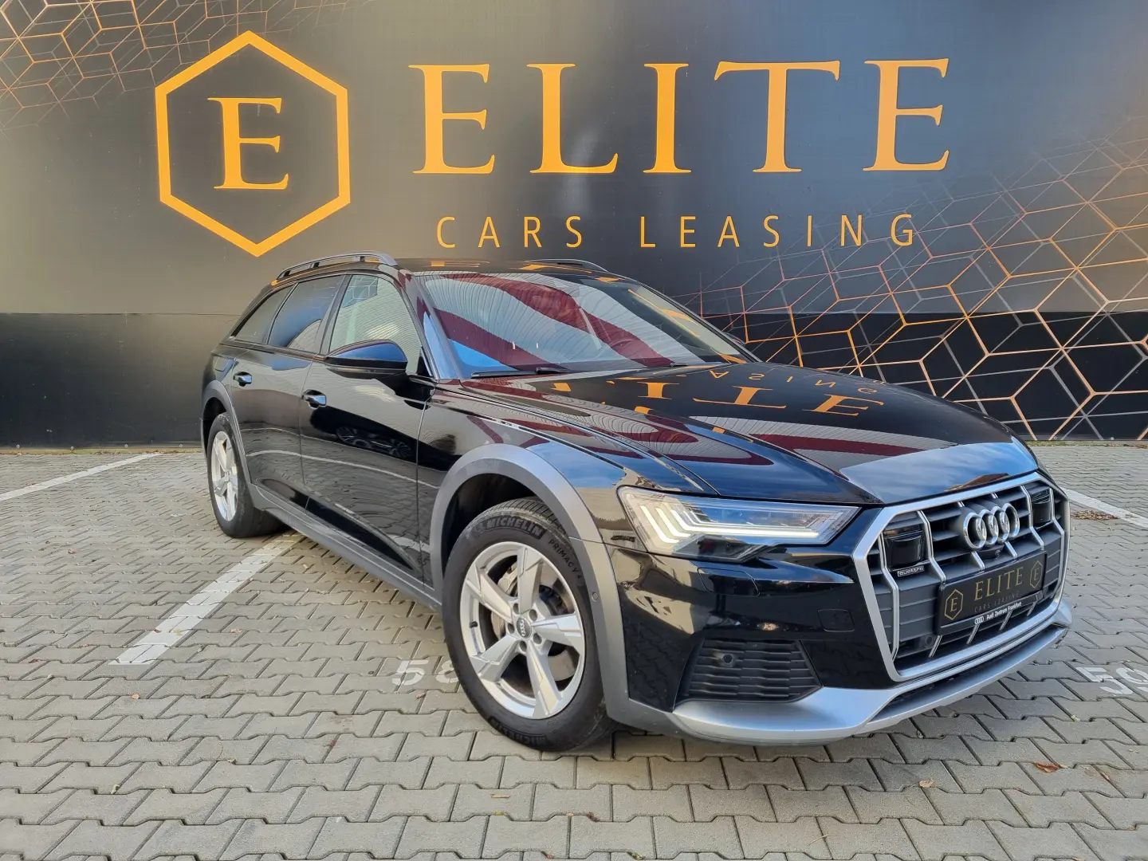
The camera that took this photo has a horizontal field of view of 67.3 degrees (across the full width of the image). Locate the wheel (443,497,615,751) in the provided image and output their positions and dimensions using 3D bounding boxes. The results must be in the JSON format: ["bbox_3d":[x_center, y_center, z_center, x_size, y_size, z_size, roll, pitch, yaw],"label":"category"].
[{"bbox_3d":[-0.072,0.542,2.447,0.700,0.700,0.230,7,10,42],"label":"wheel"}]

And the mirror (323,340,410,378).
[{"bbox_3d":[-0.704,-0.244,2.970,0.260,0.150,0.190,-5,9,-37],"label":"mirror"}]

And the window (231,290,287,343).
[{"bbox_3d":[-1.680,-0.625,4.622,0.070,0.326,0.640,28,-11,-36],"label":"window"}]

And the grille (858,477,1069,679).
[{"bbox_3d":[1.077,0.354,2.259,1.060,0.410,0.170,-5,9,-37],"label":"grille"}]

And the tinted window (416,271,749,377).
[{"bbox_3d":[0.057,-0.450,3.526,1.450,0.130,0.760,-5,41,-37],"label":"tinted window"}]

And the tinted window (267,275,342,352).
[{"bbox_3d":[-1.270,-0.545,4.059,0.070,0.399,0.840,28,-11,-36],"label":"tinted window"}]

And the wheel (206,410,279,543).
[{"bbox_3d":[-1.823,0.241,4.770,0.230,0.700,0.700,-5,9,-37],"label":"wheel"}]

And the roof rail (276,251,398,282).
[{"bbox_3d":[-1.201,-0.799,4.212,0.060,0.090,1.540,-5,9,-37],"label":"roof rail"}]

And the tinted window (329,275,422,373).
[{"bbox_3d":[-0.778,-0.436,3.393,0.070,0.448,0.990,28,-11,-36],"label":"tinted window"}]

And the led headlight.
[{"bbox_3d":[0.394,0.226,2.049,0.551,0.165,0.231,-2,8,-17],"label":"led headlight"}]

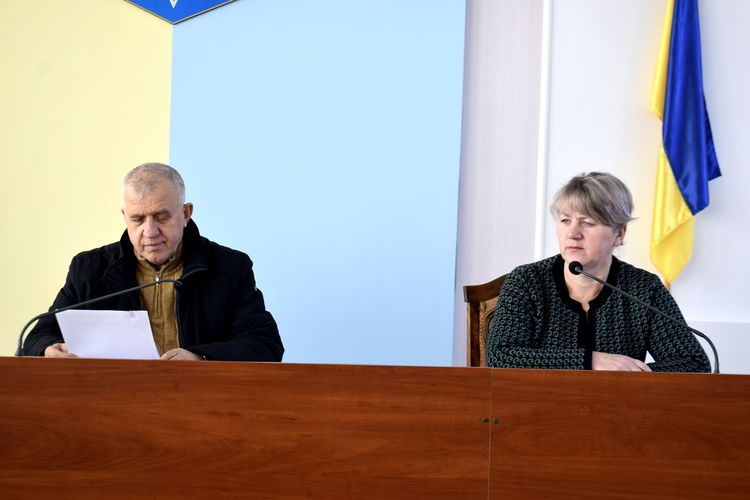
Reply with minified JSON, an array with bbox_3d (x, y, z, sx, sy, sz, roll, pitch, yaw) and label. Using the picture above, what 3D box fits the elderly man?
[{"bbox_3d":[-0.555,0.420,3.250,0.660,1.270,0.800,1,1,3],"label":"elderly man"}]

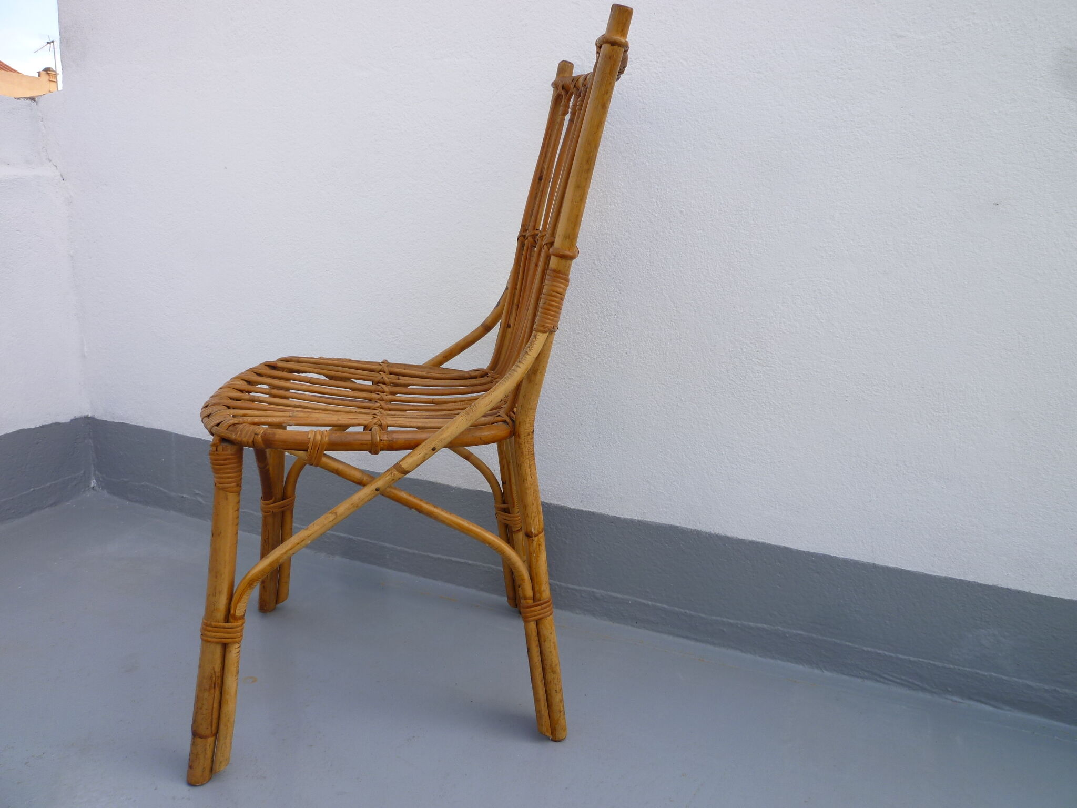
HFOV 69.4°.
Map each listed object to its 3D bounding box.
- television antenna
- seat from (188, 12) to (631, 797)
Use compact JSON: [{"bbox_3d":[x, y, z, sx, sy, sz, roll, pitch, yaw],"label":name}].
[{"bbox_3d":[-11.498,-8.134,18.184,1.350,0.880,0.400,12,17,34],"label":"television antenna"},{"bbox_3d":[-0.190,-0.032,1.051,0.502,0.887,0.446,0,14,-9],"label":"seat"}]

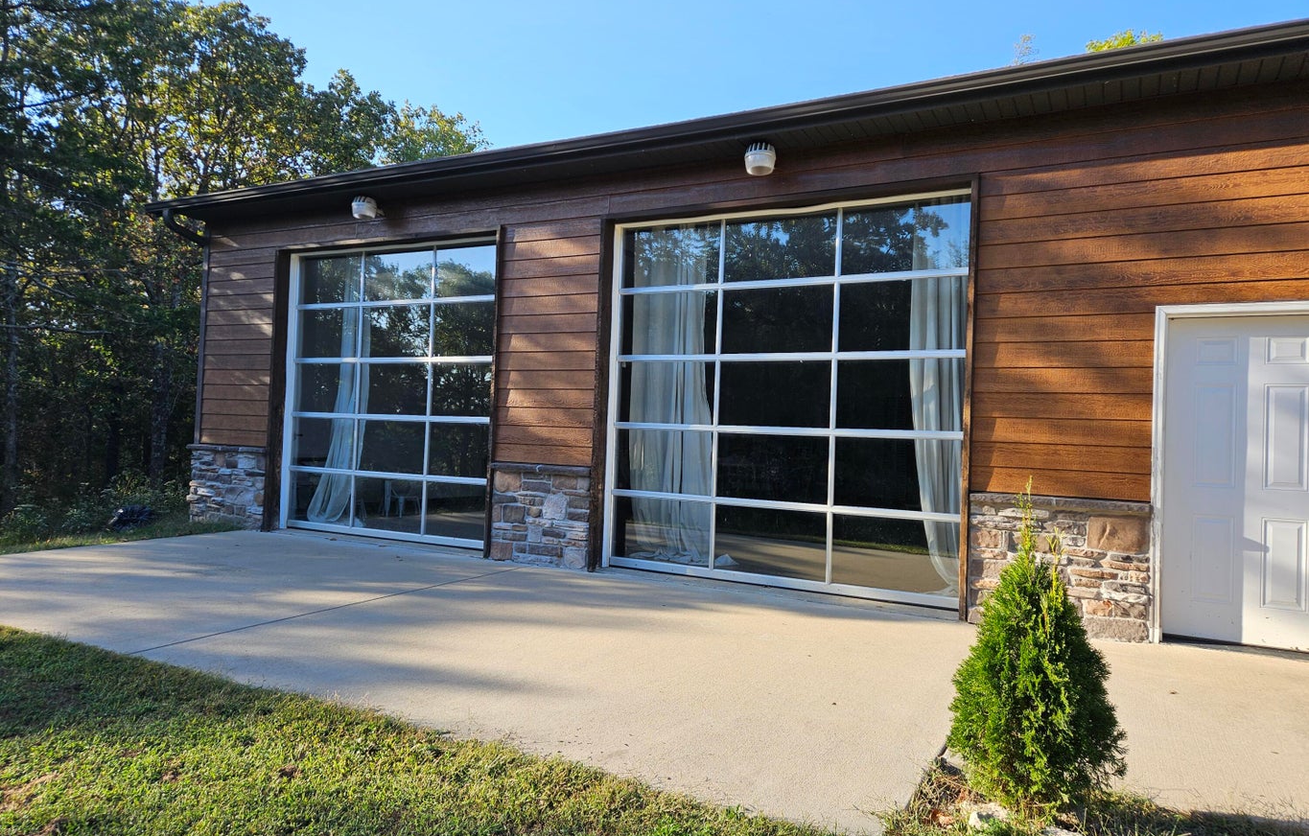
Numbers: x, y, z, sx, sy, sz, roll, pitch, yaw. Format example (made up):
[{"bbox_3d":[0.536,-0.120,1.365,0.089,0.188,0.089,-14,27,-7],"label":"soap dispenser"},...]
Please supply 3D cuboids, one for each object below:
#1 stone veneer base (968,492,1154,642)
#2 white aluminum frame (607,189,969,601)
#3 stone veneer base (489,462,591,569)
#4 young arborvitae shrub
[{"bbox_3d":[2.730,0.996,5.922,1.121,0.907,0.110,1,-1,28],"label":"stone veneer base"},{"bbox_3d":[0.949,-0.165,7.039,3.030,3.065,0.100,1,-1,28],"label":"white aluminum frame"},{"bbox_3d":[-1.019,0.869,7.882,1.076,0.897,0.110,1,-1,28],"label":"stone veneer base"},{"bbox_3d":[1.423,0.841,3.196,0.630,1.170,0.620,1,-1,28],"label":"young arborvitae shrub"}]

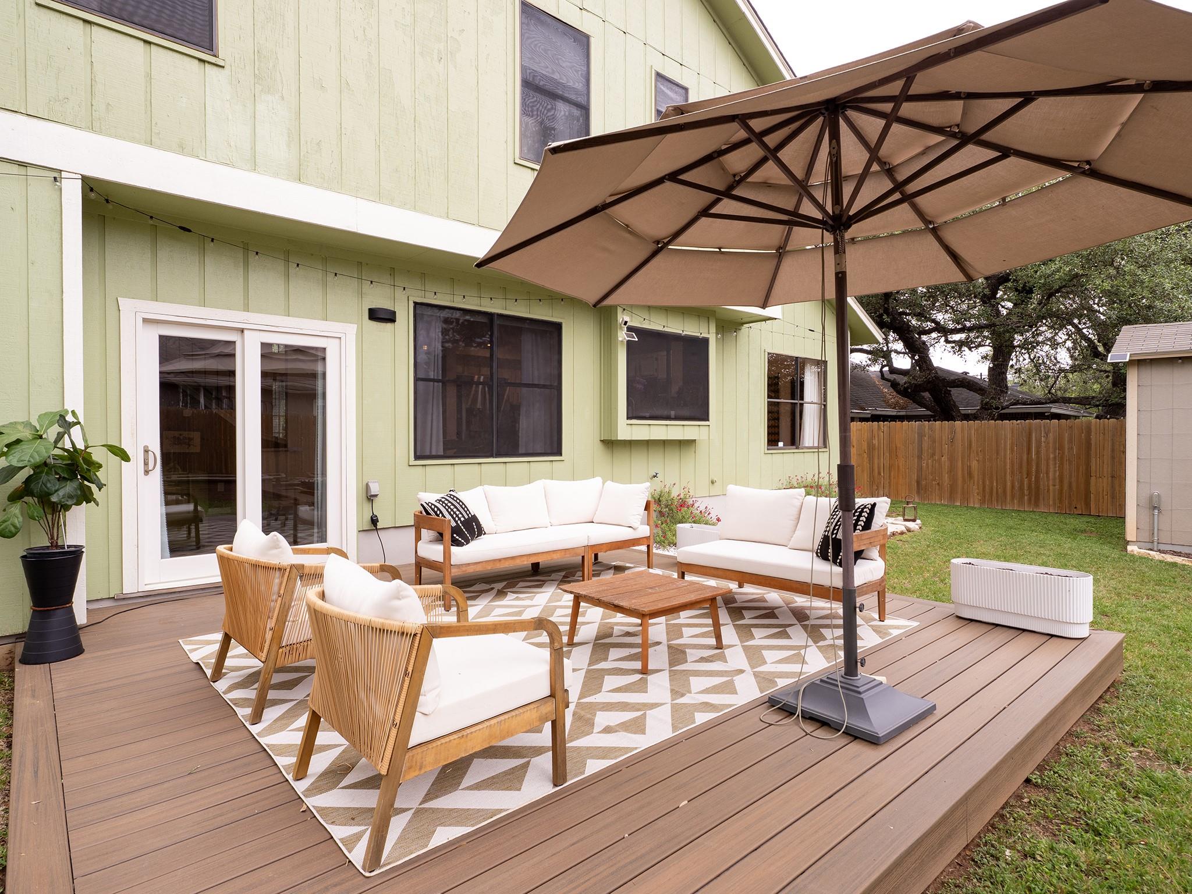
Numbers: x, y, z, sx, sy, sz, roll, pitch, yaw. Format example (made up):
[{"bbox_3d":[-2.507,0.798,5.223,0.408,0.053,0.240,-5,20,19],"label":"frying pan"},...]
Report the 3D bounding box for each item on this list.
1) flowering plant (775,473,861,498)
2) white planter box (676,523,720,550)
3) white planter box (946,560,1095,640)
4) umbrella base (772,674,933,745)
[{"bbox_3d":[3.657,0.881,10.145,1.200,0.900,1.350,-1,1,-40],"label":"flowering plant"},{"bbox_3d":[1.087,0.953,5.819,0.270,0.370,0.778,-1,1,-43],"label":"white planter box"},{"bbox_3d":[2.748,0.971,4.042,0.270,0.370,0.778,-1,1,-45],"label":"white planter box"},{"bbox_3d":[1.151,1.102,2.792,0.490,0.145,0.505,-1,1,-39],"label":"umbrella base"}]

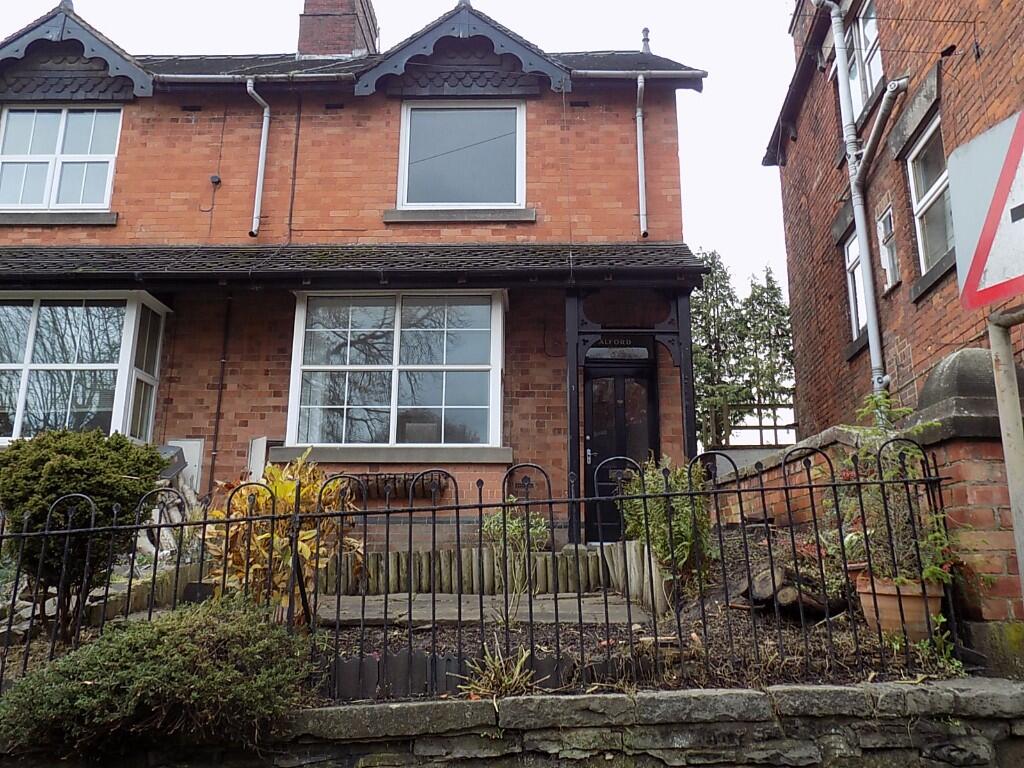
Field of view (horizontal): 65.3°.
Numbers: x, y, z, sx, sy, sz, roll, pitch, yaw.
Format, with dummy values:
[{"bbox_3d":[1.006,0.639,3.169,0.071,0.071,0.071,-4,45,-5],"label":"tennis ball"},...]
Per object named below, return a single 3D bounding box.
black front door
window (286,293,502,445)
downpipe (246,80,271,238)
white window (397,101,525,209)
[{"bbox_3d":[1.175,0.735,8.709,0.795,1.965,0.080,0,-14,1],"label":"black front door"},{"bbox_3d":[-1.177,-0.145,8.221,2.164,1.625,0.140,0,-14,1],"label":"window"},{"bbox_3d":[-3.002,-2.634,9.278,0.262,1.983,0.220,0,-14,1],"label":"downpipe"},{"bbox_3d":[-0.575,-2.688,9.436,1.481,1.399,0.100,0,-14,1],"label":"white window"}]

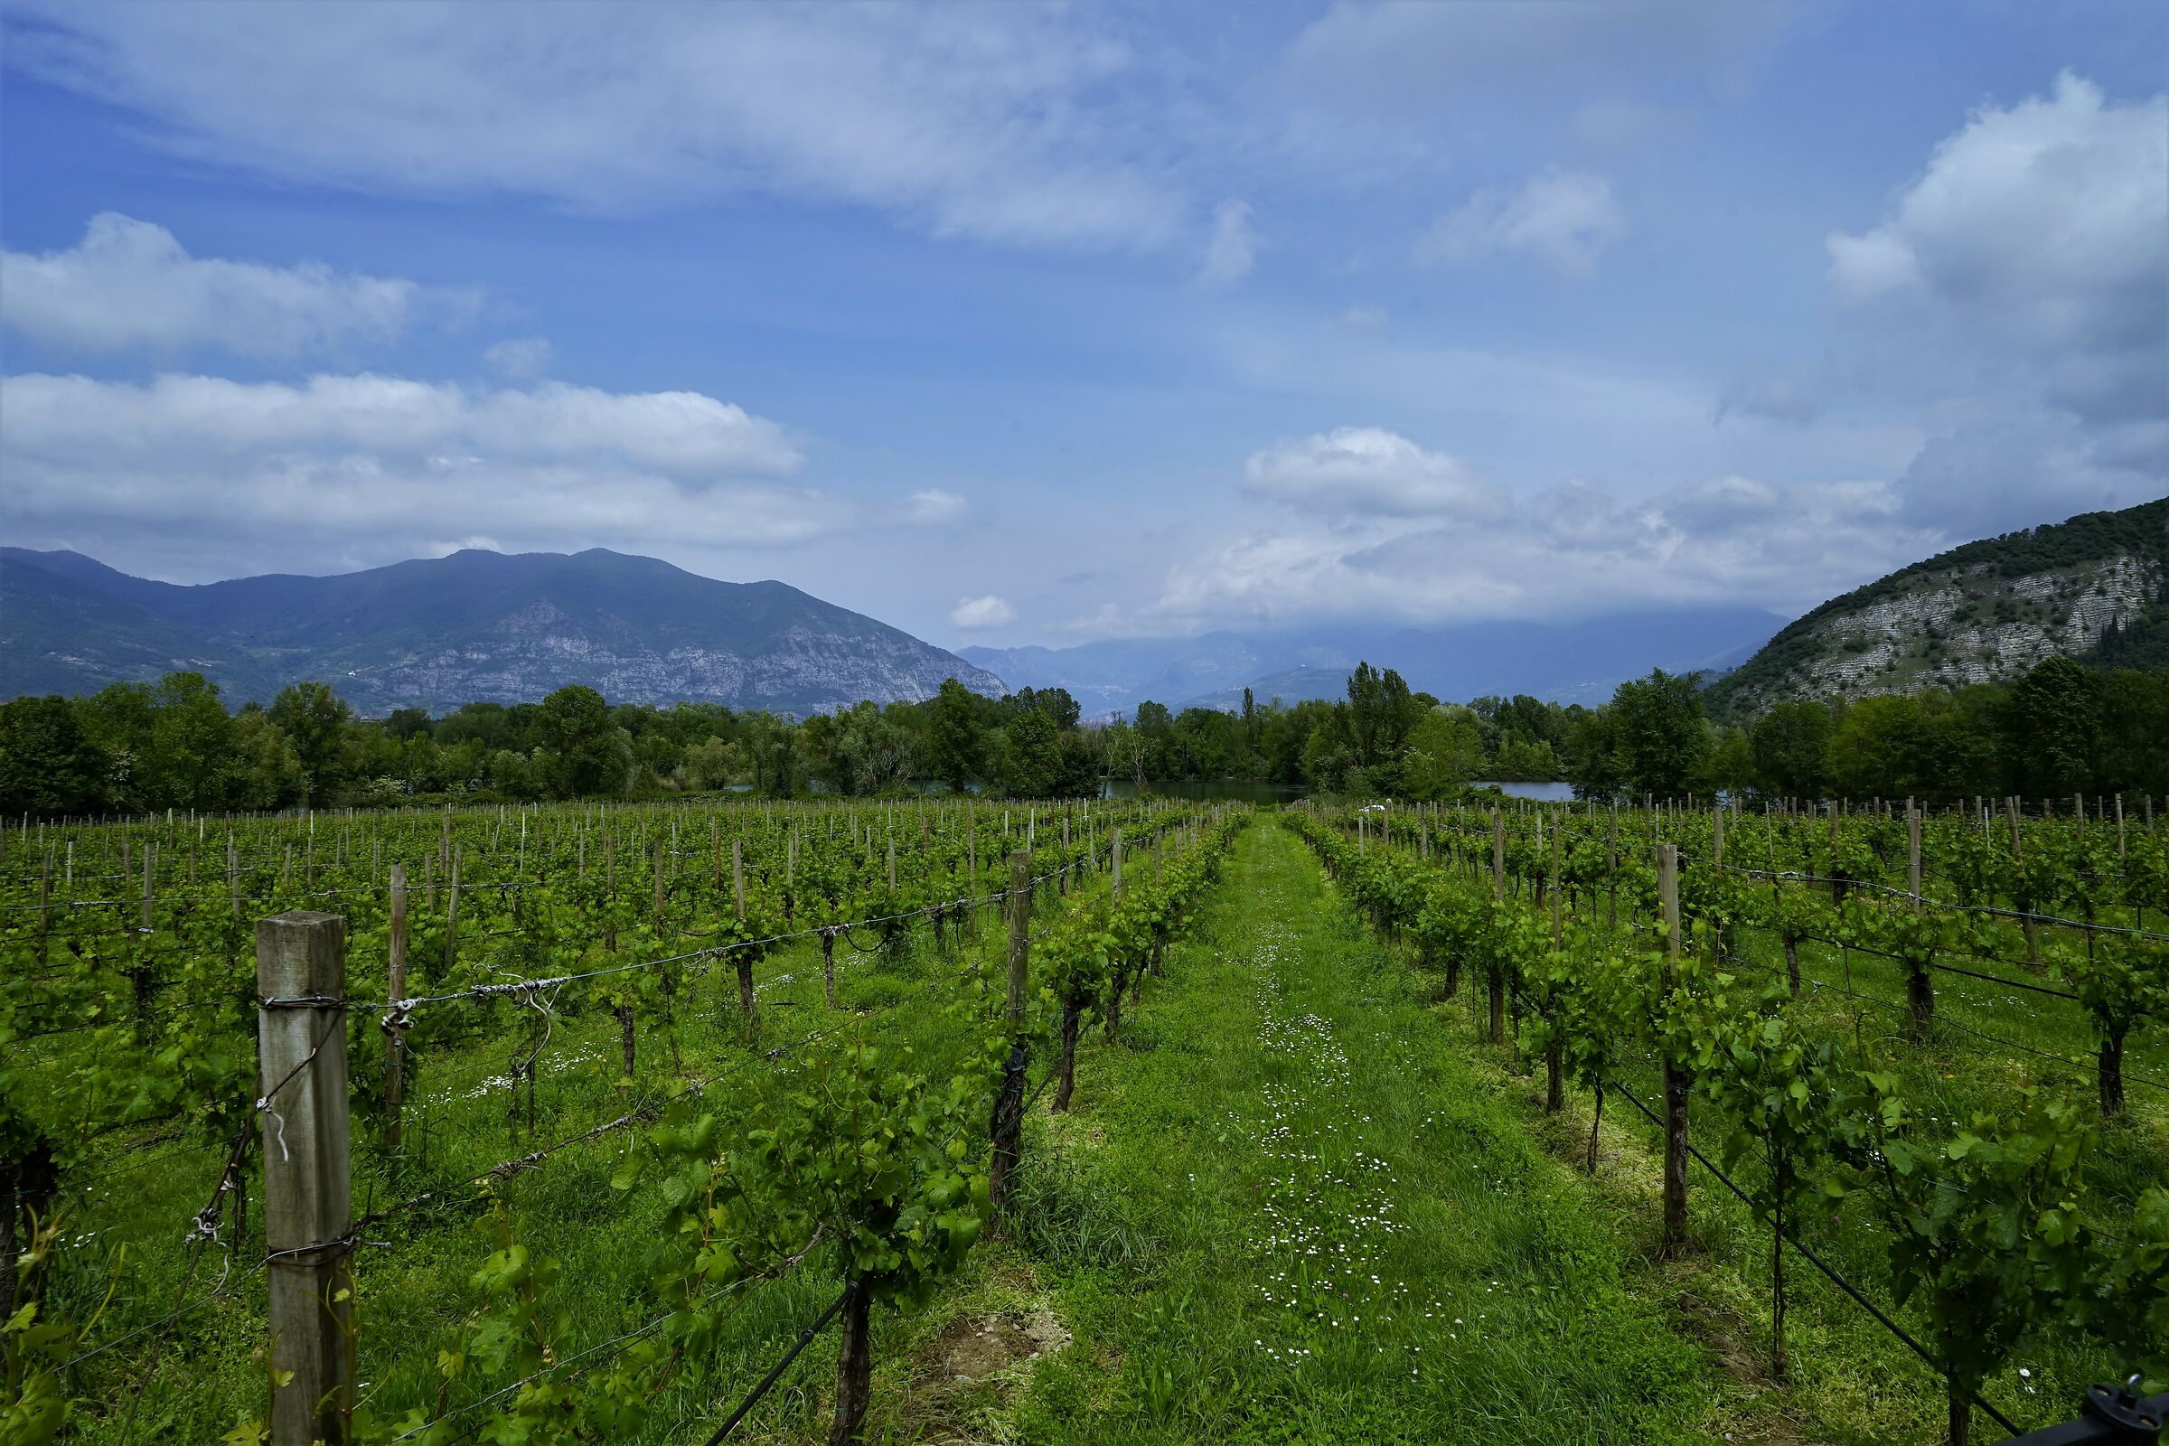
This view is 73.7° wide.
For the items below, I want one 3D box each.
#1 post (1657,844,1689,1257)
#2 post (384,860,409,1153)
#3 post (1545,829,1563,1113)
[{"bbox_3d":[2.210,1.232,5.447,0.082,1.540,0.082,0,-2,7],"label":"post"},{"bbox_3d":[-3.161,1.351,6.633,0.066,1.390,0.066,0,-2,8],"label":"post"},{"bbox_3d":[2.544,1.292,7.808,0.070,1.594,0.070,0,-2,8],"label":"post"}]

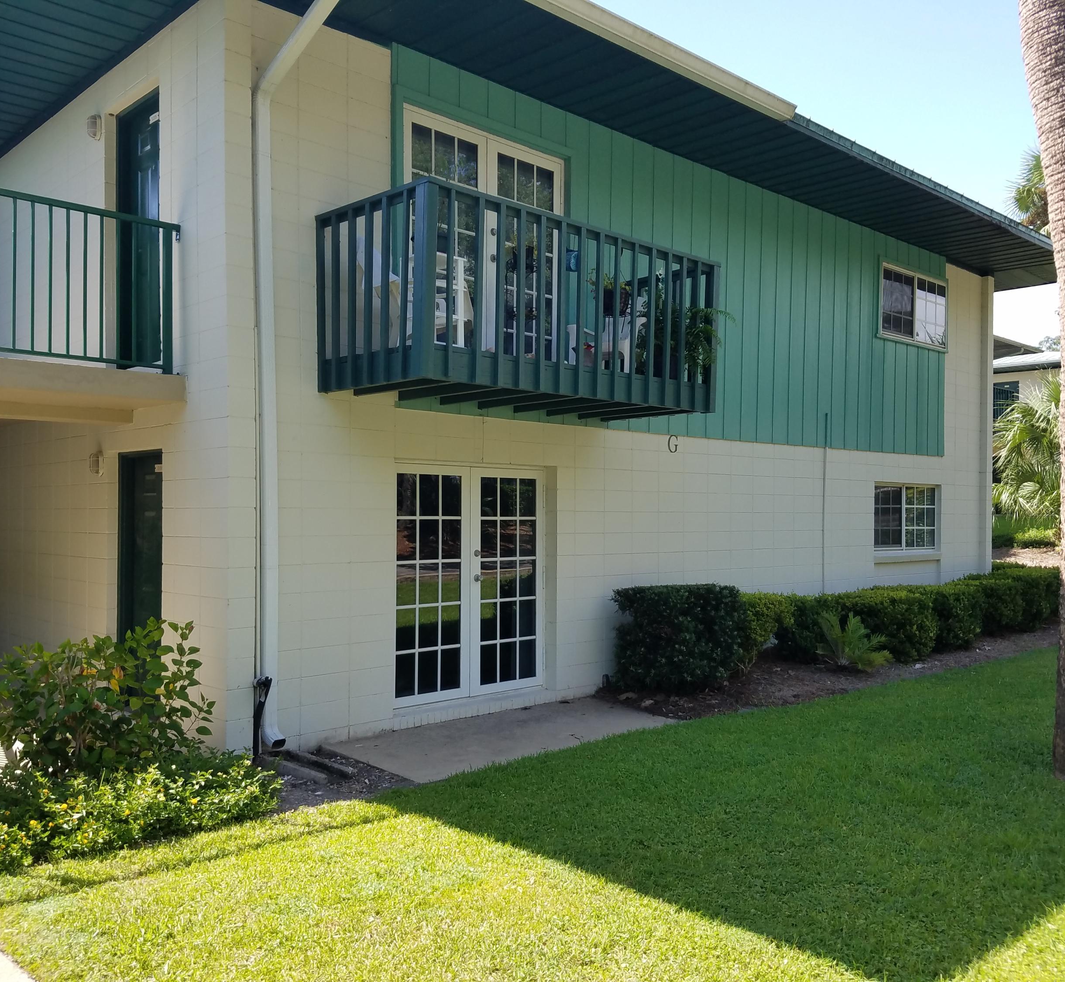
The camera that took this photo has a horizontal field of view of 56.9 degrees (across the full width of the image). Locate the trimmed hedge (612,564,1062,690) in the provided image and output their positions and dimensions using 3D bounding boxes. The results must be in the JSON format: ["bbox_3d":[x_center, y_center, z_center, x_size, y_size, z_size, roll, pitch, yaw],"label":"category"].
[{"bbox_3d":[4.374,1.398,11.613,9.000,0.980,1.100,1,-2,-42],"label":"trimmed hedge"}]

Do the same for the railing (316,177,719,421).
[{"bbox_3d":[0.000,-1.325,7.790,3.070,1.310,1.340,1,-2,-42],"label":"railing"}]

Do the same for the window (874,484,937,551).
[{"bbox_3d":[4.936,0.357,13.069,1.650,0.890,0.130,1,-2,-42],"label":"window"}]

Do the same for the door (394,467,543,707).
[{"bbox_3d":[-0.508,0.766,8.327,1.650,1.950,0.130,1,-2,-42],"label":"door"}]

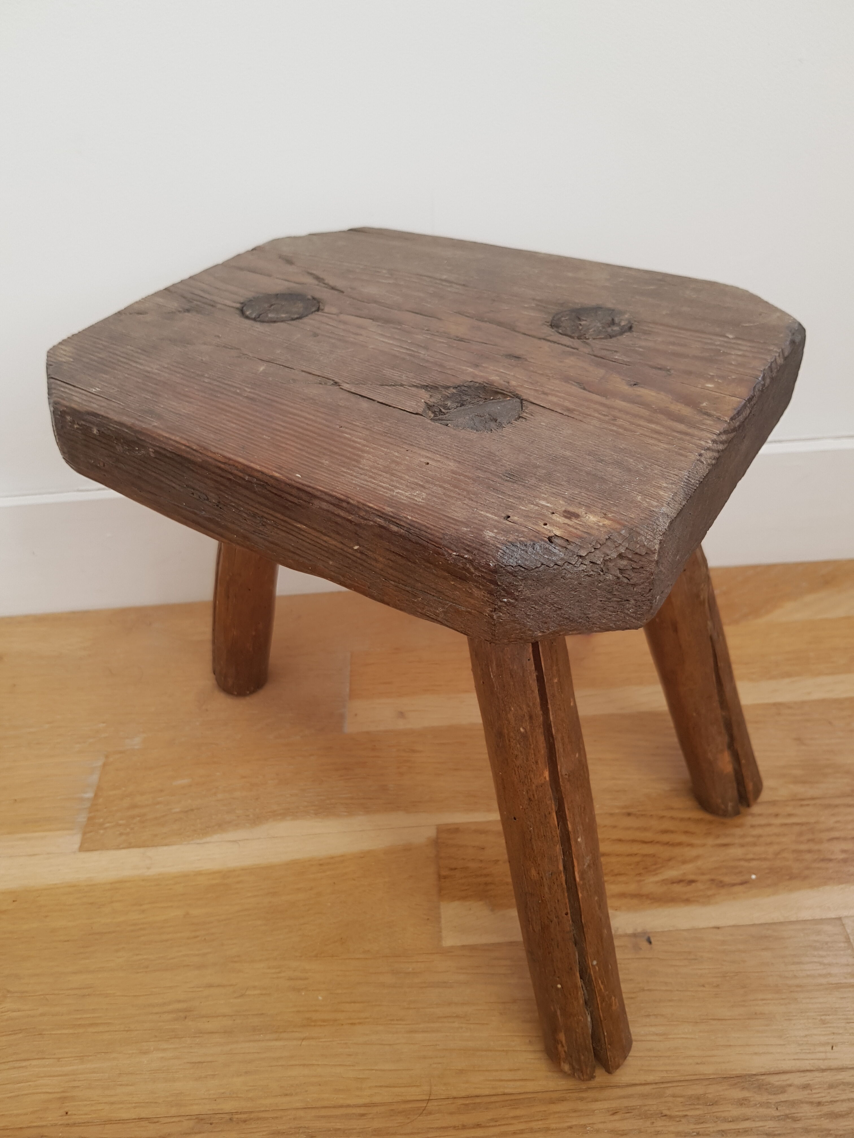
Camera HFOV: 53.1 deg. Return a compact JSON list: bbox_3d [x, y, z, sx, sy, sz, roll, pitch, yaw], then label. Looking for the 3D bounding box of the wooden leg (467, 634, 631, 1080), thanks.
[{"bbox_3d":[0.049,0.102,0.345,0.038,0.265,0.038,-19,25,-15],"label":"wooden leg"}]

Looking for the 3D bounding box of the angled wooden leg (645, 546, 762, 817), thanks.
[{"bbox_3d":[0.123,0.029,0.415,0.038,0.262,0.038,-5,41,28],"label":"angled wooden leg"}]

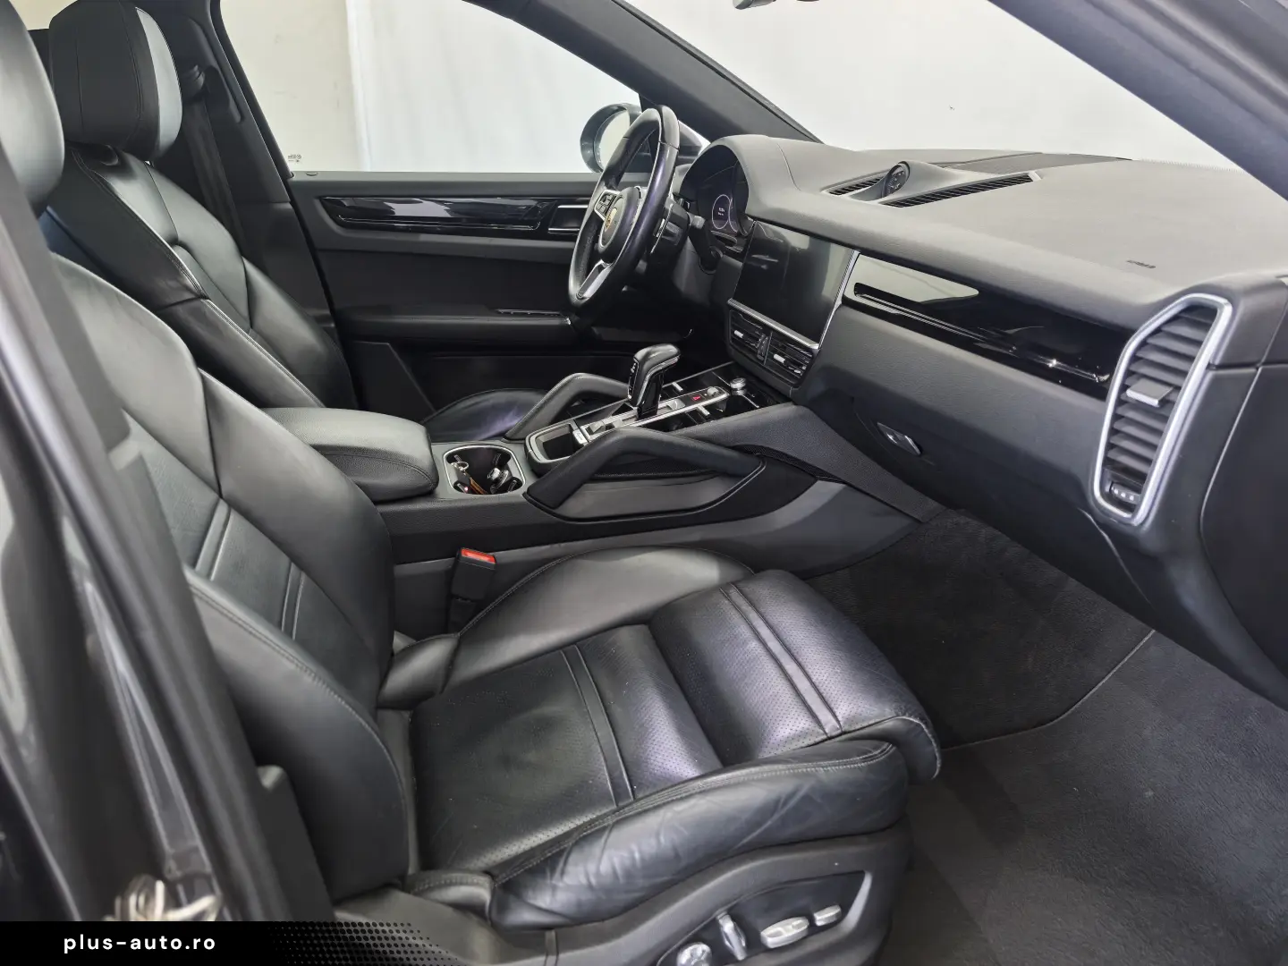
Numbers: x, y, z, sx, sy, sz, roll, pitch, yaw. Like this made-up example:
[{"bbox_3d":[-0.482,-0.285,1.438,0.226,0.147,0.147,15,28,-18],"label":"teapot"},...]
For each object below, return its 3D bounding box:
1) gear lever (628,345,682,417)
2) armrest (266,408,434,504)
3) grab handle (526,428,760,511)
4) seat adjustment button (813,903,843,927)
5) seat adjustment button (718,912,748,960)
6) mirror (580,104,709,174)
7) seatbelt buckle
[{"bbox_3d":[0.016,-0.145,1.475,0.072,0.107,0.052,-4,21,-14],"label":"gear lever"},{"bbox_3d":[-0.451,-0.039,1.389,0.320,0.070,0.235,-2,20,-14],"label":"armrest"},{"bbox_3d":[0.000,-0.020,1.353,0.315,0.107,0.055,-4,21,-14],"label":"grab handle"},{"bbox_3d":[0.189,0.441,1.028,0.031,0.012,0.014,-18,23,-8],"label":"seat adjustment button"},{"bbox_3d":[0.089,0.453,1.005,0.015,0.054,0.018,-23,24,-6],"label":"seat adjustment button"},{"bbox_3d":[-0.009,-0.772,2.296,0.190,0.175,0.250,-8,22,-23],"label":"mirror"},{"bbox_3d":[-0.239,0.150,1.374,0.050,0.130,0.030,8,18,-18],"label":"seatbelt buckle"}]

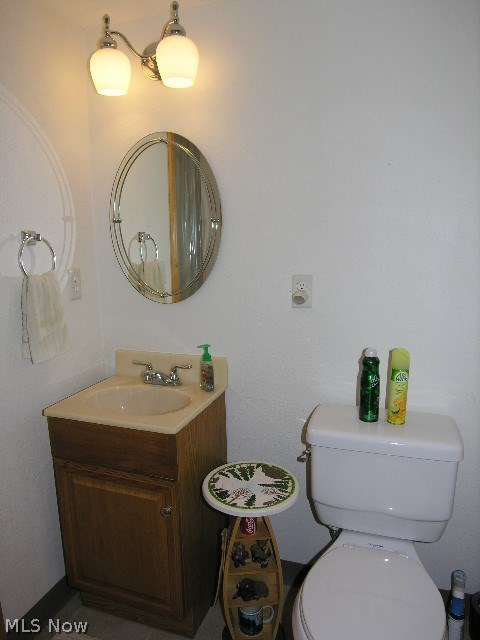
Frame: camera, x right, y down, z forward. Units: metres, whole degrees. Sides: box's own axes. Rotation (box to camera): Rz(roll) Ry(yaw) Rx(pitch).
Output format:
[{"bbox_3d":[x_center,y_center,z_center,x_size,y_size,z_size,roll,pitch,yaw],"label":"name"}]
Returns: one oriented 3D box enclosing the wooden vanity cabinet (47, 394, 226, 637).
[{"bbox_3d":[-0.339,0.684,1.670,0.468,0.784,0.425,2,11,19],"label":"wooden vanity cabinet"}]

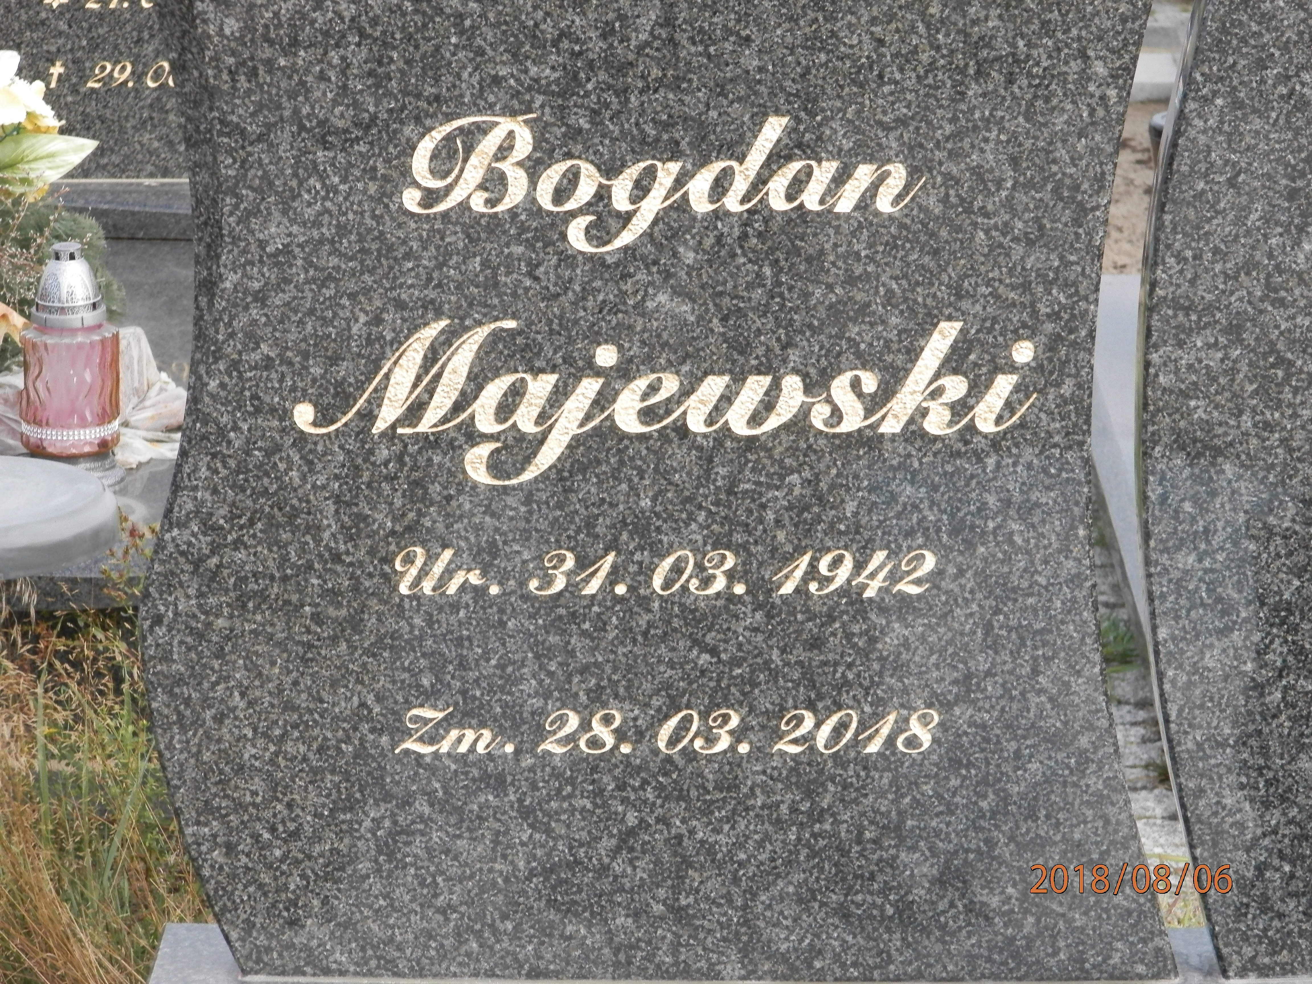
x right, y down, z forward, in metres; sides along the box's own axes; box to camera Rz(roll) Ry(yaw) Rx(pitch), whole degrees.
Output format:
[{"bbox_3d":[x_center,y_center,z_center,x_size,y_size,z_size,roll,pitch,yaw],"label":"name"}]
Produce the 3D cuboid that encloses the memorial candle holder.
[{"bbox_3d":[-0.592,-0.132,5.050,0.109,0.238,0.109,0,15,0],"label":"memorial candle holder"}]

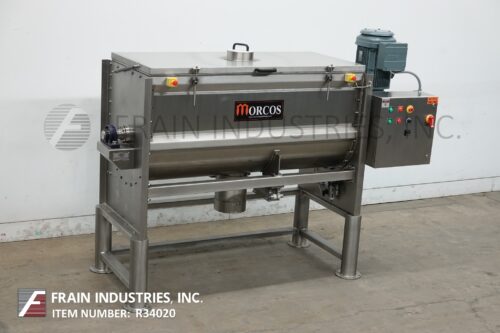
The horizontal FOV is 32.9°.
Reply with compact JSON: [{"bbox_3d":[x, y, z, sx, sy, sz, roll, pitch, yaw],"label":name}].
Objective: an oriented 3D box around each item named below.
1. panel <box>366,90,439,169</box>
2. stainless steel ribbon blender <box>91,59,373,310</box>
[{"bbox_3d":[1.097,-0.280,6.297,0.509,0.512,0.227,-4,17,-28],"label":"panel"},{"bbox_3d":[-0.120,0.050,6.055,1.855,1.512,0.880,-4,17,-28],"label":"stainless steel ribbon blender"}]

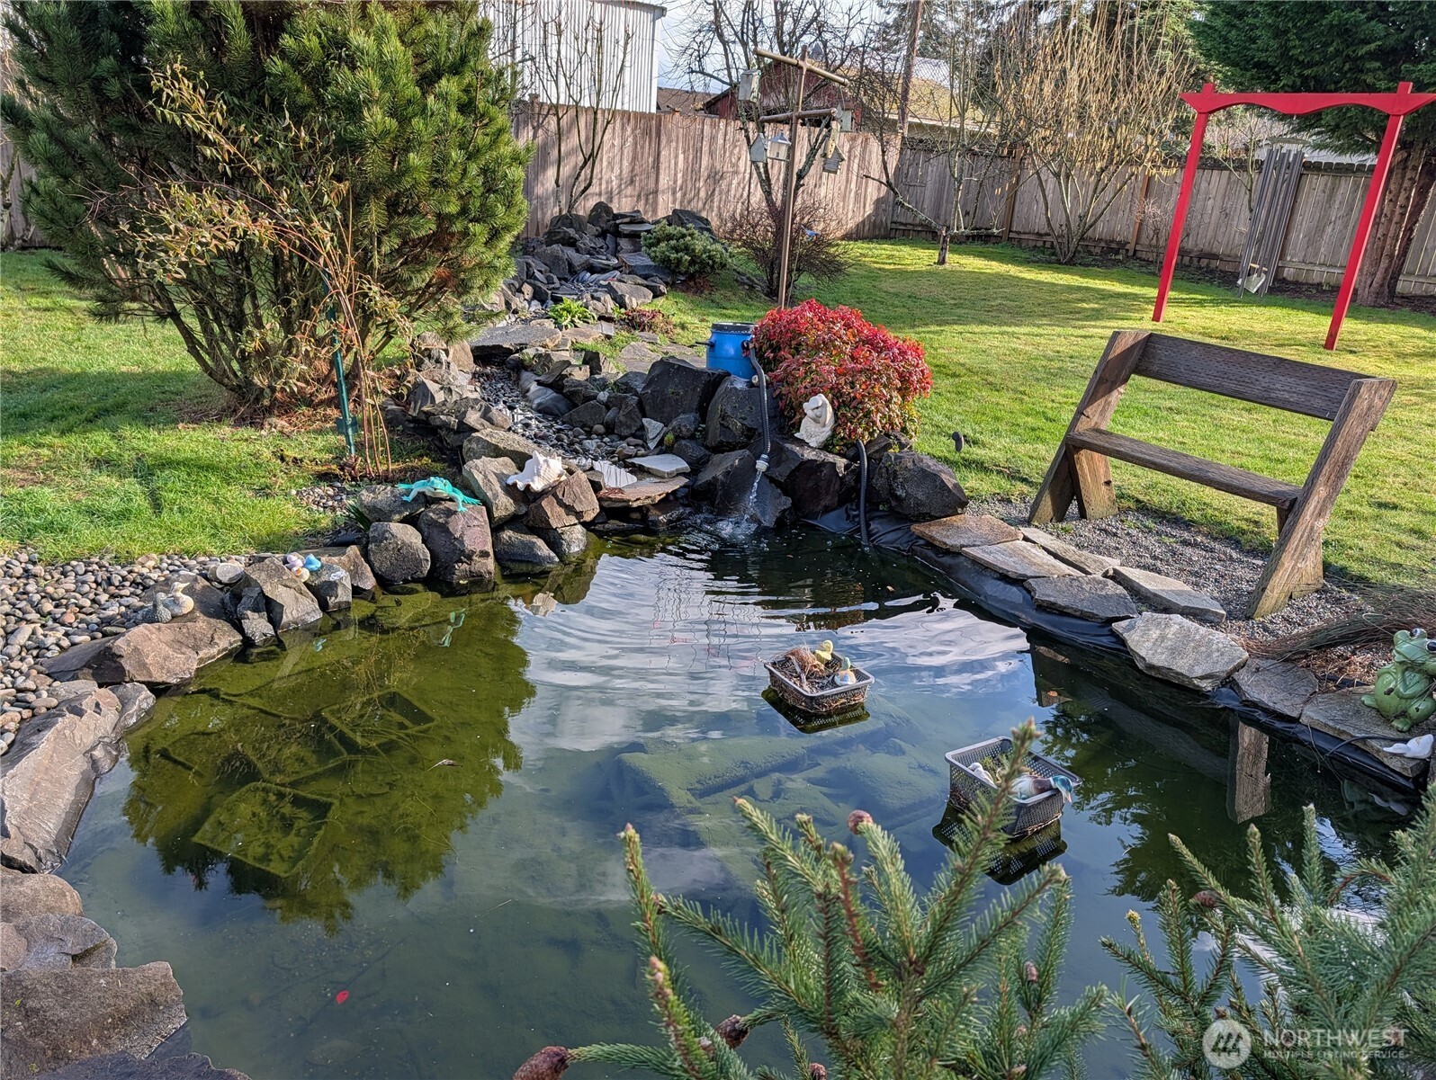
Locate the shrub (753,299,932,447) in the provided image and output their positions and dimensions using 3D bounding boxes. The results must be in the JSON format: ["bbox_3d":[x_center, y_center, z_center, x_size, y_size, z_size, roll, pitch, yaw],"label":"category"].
[{"bbox_3d":[0.683,-0.963,5.582,0.950,0.742,0.851,4,20,0],"label":"shrub"}]

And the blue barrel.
[{"bbox_3d":[0.079,-1.041,5.465,0.282,0.307,0.282,2,20,-5],"label":"blue barrel"}]

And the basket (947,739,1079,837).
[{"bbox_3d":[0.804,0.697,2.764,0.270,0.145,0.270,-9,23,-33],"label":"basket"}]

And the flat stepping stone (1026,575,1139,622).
[{"bbox_3d":[1.505,0.248,4.159,0.431,0.050,0.450,2,20,-6],"label":"flat stepping stone"}]

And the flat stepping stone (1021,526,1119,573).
[{"bbox_3d":[1.670,0.063,4.690,0.245,0.045,0.632,-2,20,-16],"label":"flat stepping stone"}]

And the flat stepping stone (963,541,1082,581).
[{"bbox_3d":[1.406,0.112,4.491,0.420,0.045,0.443,-7,22,-28],"label":"flat stepping stone"}]

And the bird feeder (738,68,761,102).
[{"bbox_3d":[0.185,-2.722,5.962,0.109,0.193,0.109,15,22,27],"label":"bird feeder"}]

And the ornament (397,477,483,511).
[{"bbox_3d":[-1.159,-0.196,4.146,0.340,0.100,0.180,9,17,-19],"label":"ornament"}]

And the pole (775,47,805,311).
[{"bbox_3d":[0.478,-2.199,6.458,0.042,1.782,0.042,4,20,0],"label":"pole"}]

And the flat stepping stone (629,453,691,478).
[{"bbox_3d":[-0.304,-0.392,5.415,0.396,0.045,0.327,2,20,-5],"label":"flat stepping stone"}]

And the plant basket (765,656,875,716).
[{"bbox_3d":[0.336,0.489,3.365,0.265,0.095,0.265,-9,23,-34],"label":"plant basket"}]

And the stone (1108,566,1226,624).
[{"bbox_3d":[1.857,0.224,4.173,0.307,0.050,0.520,2,20,-8],"label":"stone"}]

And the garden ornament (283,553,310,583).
[{"bbox_3d":[-1.557,0.104,3.685,0.095,0.085,0.095,-10,24,-36],"label":"garden ornament"}]

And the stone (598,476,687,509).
[{"bbox_3d":[-0.368,-0.250,5.120,0.525,0.054,0.337,-5,22,-23],"label":"stone"}]

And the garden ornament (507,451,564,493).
[{"bbox_3d":[-0.819,-0.304,4.504,0.265,0.170,0.190,1,19,-10],"label":"garden ornament"}]

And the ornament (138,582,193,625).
[{"bbox_3d":[-1.757,0.199,3.164,0.155,0.120,0.110,7,19,7],"label":"ornament"}]

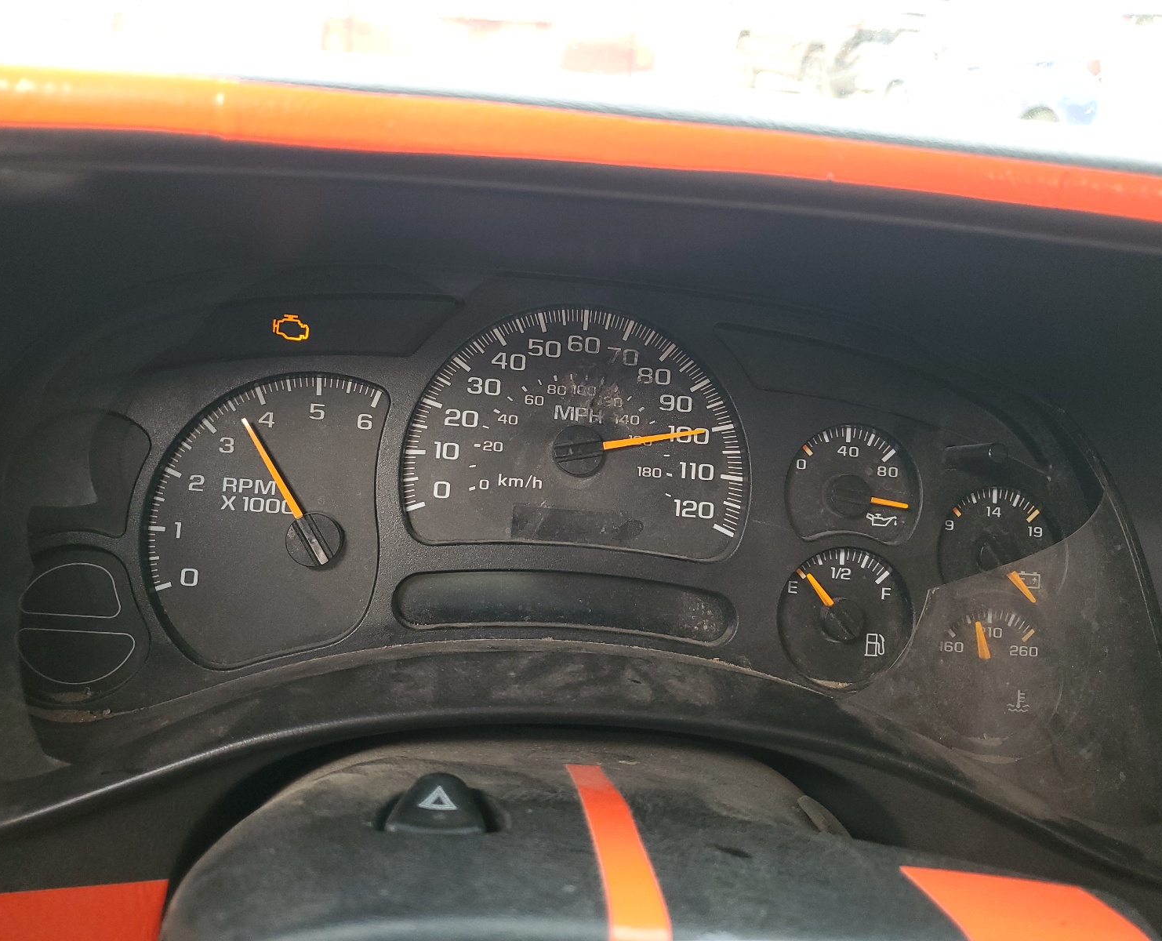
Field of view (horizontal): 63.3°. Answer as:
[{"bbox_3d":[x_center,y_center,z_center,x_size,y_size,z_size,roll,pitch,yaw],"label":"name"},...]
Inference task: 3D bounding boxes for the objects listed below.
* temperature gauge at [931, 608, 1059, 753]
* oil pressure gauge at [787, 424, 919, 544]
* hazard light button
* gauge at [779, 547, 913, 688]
[{"bbox_3d":[0.131,0.067,0.303,0.044,0.045,0.011,5,-4,-9],"label":"temperature gauge"},{"bbox_3d":[0.084,0.004,0.298,0.044,0.038,0.011,5,-4,-9],"label":"oil pressure gauge"},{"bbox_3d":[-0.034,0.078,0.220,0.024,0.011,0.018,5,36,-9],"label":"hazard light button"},{"bbox_3d":[0.081,0.046,0.296,0.044,0.043,0.011,5,-4,-9],"label":"gauge"}]

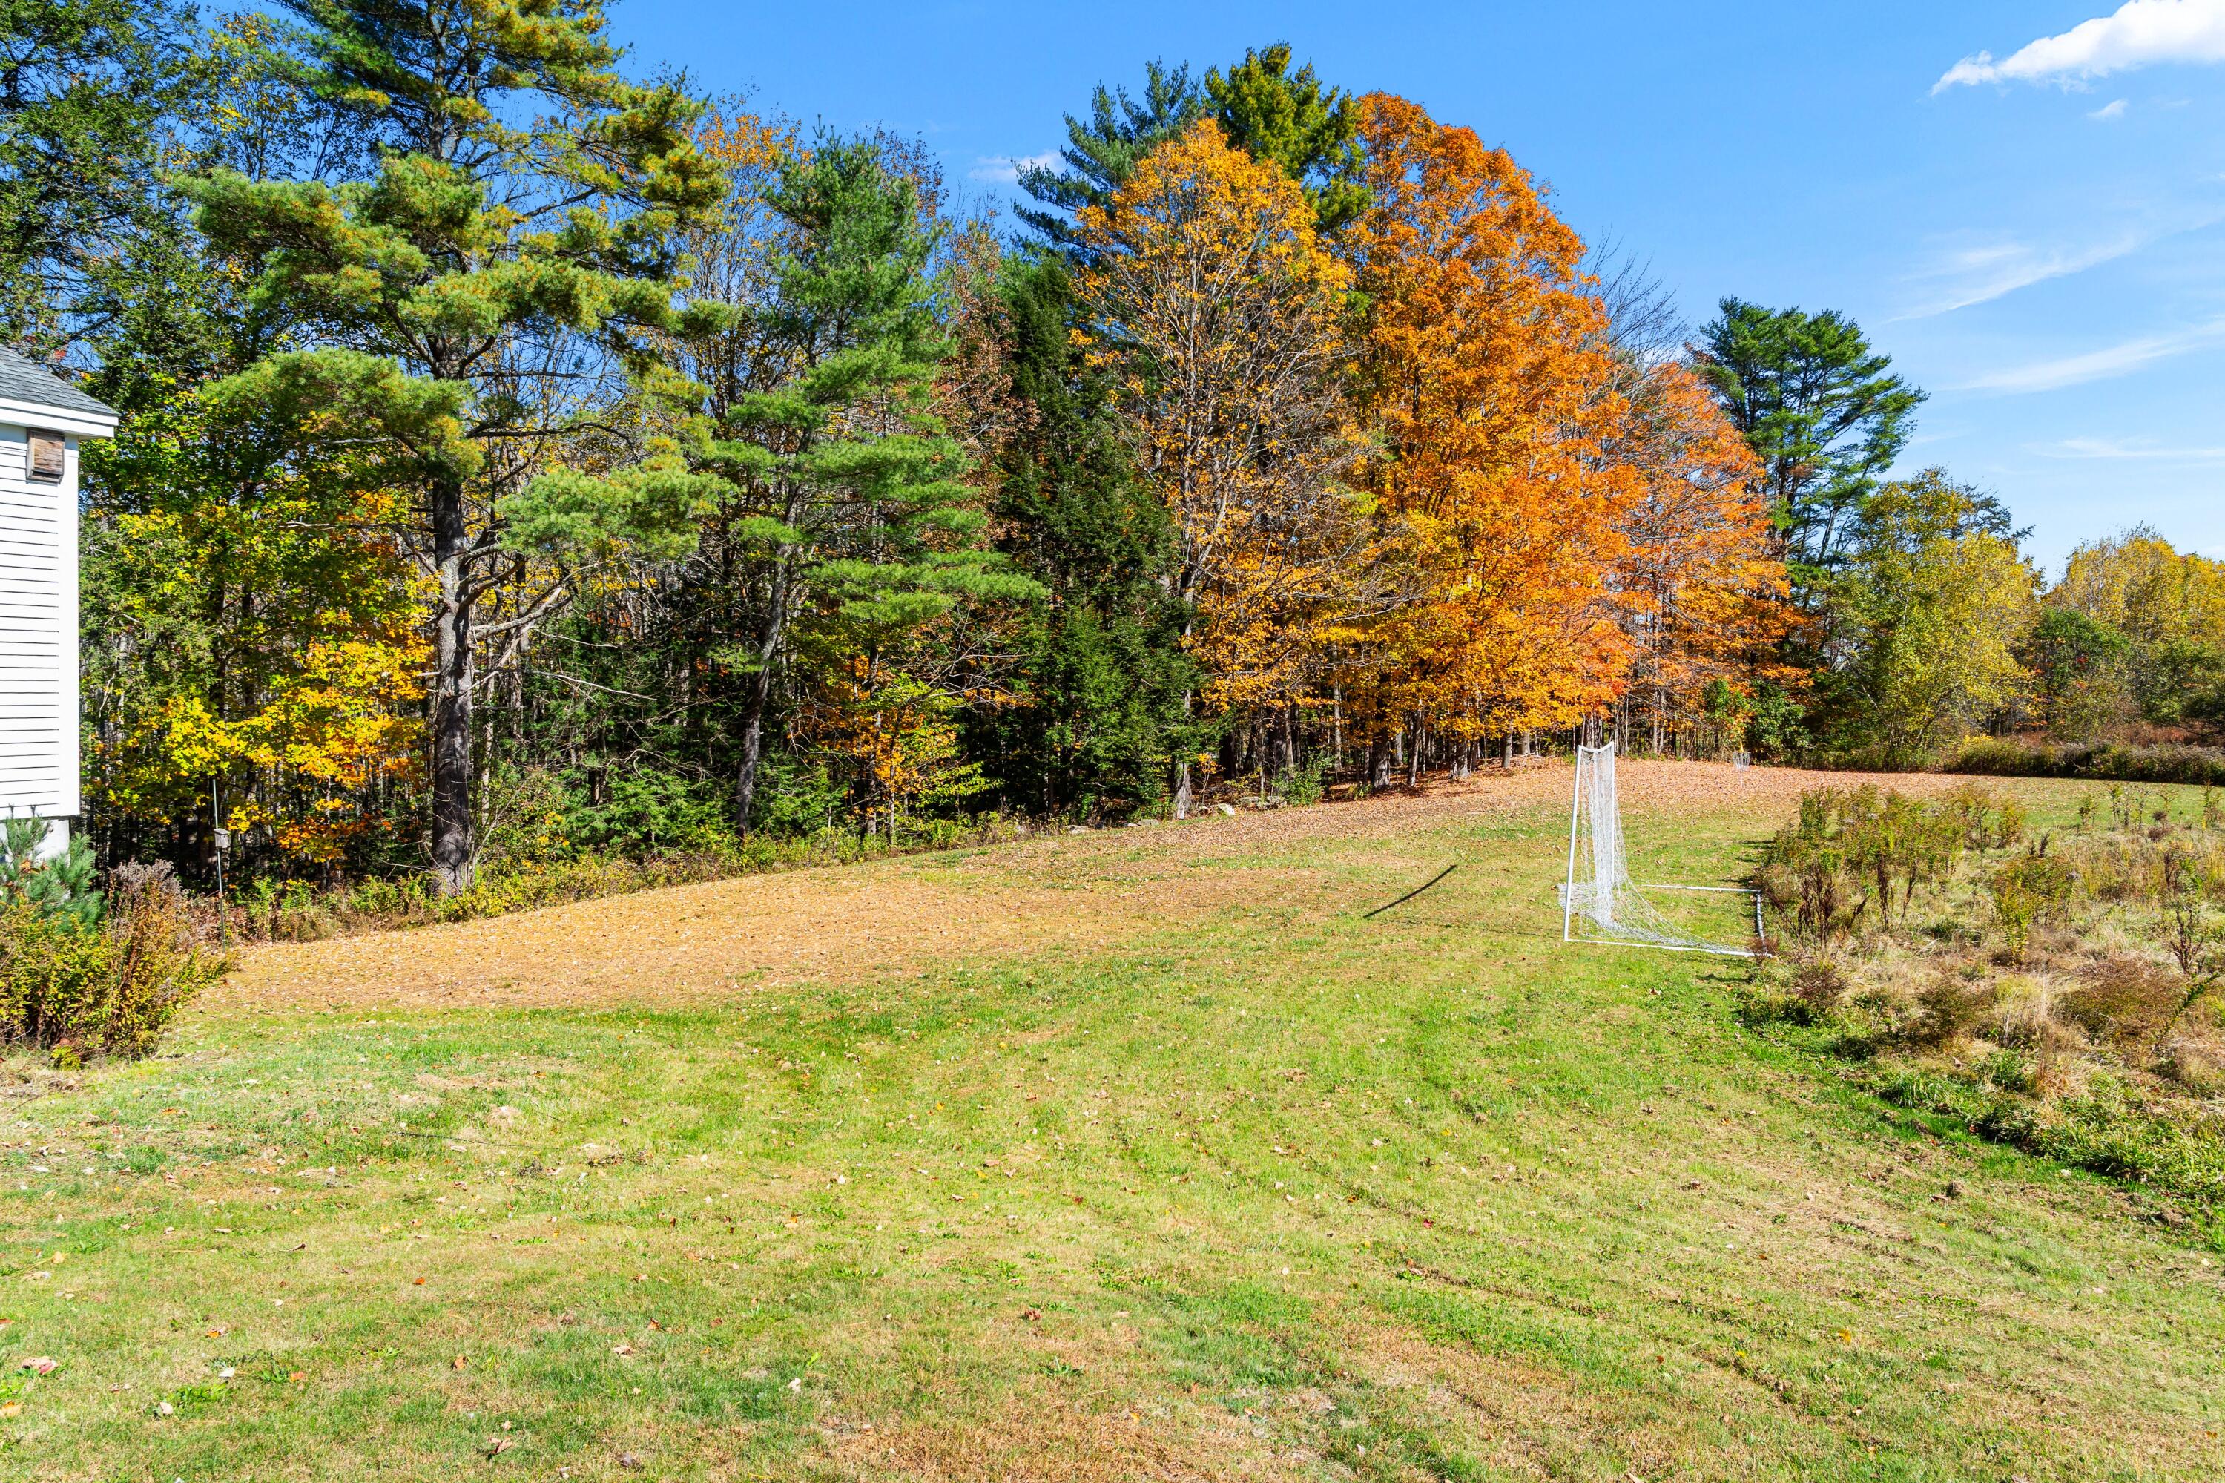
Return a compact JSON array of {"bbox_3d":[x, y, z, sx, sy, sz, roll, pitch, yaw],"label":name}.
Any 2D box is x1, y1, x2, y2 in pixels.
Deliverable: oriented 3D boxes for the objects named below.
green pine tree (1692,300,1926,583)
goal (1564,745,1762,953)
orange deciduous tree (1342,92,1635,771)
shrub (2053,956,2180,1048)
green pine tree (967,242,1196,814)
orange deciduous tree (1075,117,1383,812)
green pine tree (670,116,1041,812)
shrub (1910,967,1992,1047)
[{"bbox_3d":[30.049,-9.073,64.000,10.100,20.000,9.500,1,2,25],"label":"green pine tree"},{"bbox_3d":[7.360,1.150,19.330,2.000,2.200,6.450,1,2,23],"label":"goal"},{"bbox_3d":[11.621,-9.593,46.000,9.100,21.200,8.600,1,2,14],"label":"orange deciduous tree"},{"bbox_3d":[8.199,2.098,12.100,1.030,0.660,0.900,2,2,34],"label":"shrub"},{"bbox_3d":[-0.708,-4.810,34.500,5.300,13.200,5.000,1,1,-1],"label":"green pine tree"},{"bbox_3d":[2.770,-6.520,35.000,7.300,16.500,6.800,1,1,5],"label":"orange deciduous tree"},{"bbox_3d":[-4.820,-4.769,27.500,6.900,12.900,6.500,0,2,-10],"label":"green pine tree"},{"bbox_3d":[6.788,2.137,12.000,0.680,0.600,0.650,2,2,29],"label":"shrub"}]

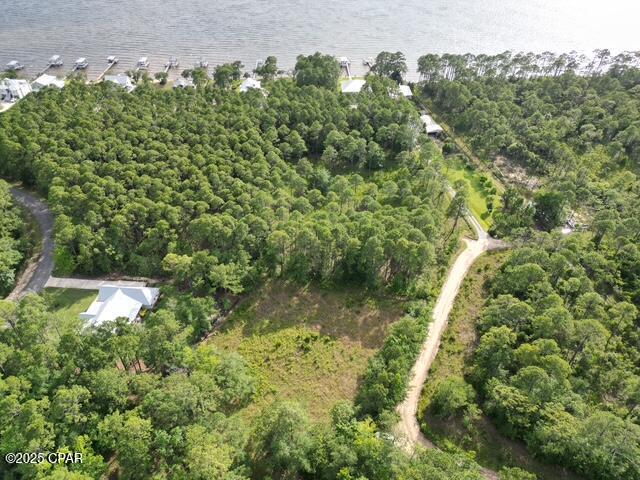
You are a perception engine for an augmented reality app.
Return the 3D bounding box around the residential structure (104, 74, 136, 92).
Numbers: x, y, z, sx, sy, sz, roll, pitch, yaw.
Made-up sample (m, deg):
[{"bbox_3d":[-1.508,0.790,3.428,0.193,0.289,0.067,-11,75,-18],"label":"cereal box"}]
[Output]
[{"bbox_3d":[-120.520,-94.330,267.940,15.070,6.380,11.060,-4,39,-5],"label":"residential structure"}]

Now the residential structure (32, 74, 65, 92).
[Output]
[{"bbox_3d":[-163.490,-94.510,268.160,13.770,6.380,12.270,-4,39,-5],"label":"residential structure"}]

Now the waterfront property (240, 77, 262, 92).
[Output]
[{"bbox_3d":[-41.030,-93.000,266.870,12.190,5.660,11.610,-3,39,-3],"label":"waterfront property"}]

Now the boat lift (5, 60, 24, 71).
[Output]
[{"bbox_3d":[-208.350,-118.770,303.230,8.000,4.800,8.600,-1,40,-2],"label":"boat lift"}]

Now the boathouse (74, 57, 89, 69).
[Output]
[{"bbox_3d":[-164.110,-121.570,305.210,7.130,4.810,9.800,-4,39,-5],"label":"boathouse"}]

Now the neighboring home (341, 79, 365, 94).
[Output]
[{"bbox_3d":[20.910,-91.640,265.560,15.230,5.190,11.470,-1,39,-2],"label":"neighboring home"}]

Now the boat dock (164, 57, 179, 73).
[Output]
[{"bbox_3d":[-100.780,-119.570,302.690,7.990,4.870,17.780,-3,39,-4],"label":"boat dock"}]

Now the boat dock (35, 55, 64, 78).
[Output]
[{"bbox_3d":[-181.350,-115.990,298.000,8.150,5.210,37.650,-4,39,-5],"label":"boat dock"}]

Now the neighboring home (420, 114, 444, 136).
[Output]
[{"bbox_3d":[56.400,-58.030,223.840,8.490,4.450,16.840,0,39,0],"label":"neighboring home"}]

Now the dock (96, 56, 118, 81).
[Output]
[{"bbox_3d":[-141.170,-114.670,296.450,6.770,5.110,34.430,-3,39,-4],"label":"dock"}]

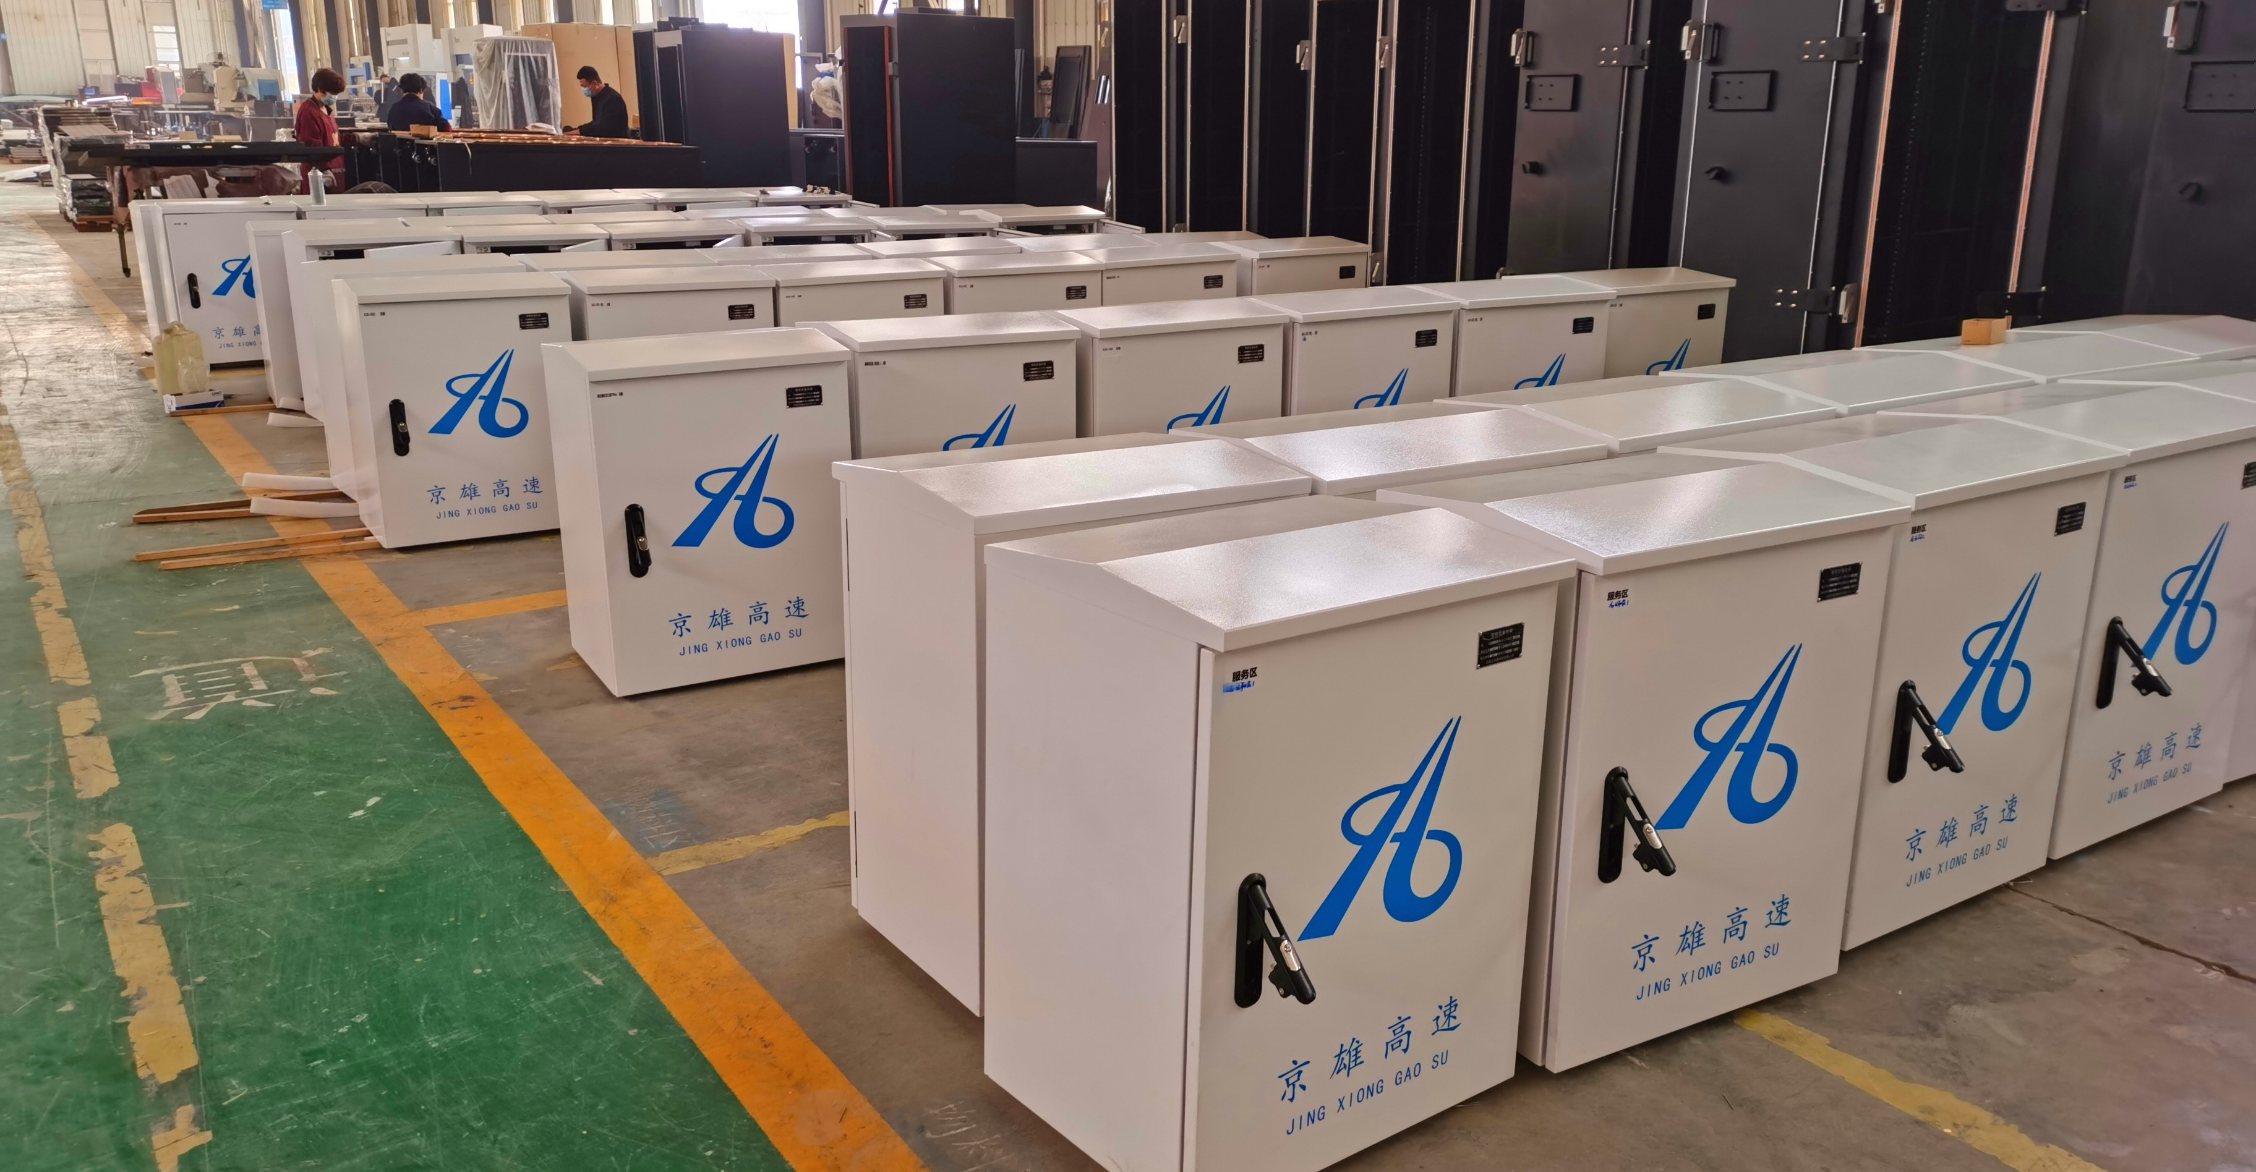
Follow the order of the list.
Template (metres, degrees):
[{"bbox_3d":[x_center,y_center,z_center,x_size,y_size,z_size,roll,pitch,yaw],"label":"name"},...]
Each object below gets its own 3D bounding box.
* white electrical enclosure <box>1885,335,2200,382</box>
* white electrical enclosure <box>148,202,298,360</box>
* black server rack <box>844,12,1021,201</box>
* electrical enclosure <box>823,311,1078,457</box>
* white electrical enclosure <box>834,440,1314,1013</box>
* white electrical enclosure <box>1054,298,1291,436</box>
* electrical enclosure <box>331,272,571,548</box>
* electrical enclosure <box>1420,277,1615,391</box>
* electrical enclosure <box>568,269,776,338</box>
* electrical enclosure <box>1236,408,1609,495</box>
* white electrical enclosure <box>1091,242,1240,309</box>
[{"bbox_3d":[2.187,-0.191,4.397,0.620,0.820,0.498,-9,18,-30],"label":"white electrical enclosure"},{"bbox_3d":[-4.549,-1.558,8.946,0.604,0.784,0.465,-10,19,-33],"label":"white electrical enclosure"},{"bbox_3d":[-1.414,-3.041,12.516,0.890,1.887,0.900,-9,18,-32],"label":"black server rack"},{"bbox_3d":[-0.511,-0.337,4.830,0.620,0.820,0.498,-9,18,-30],"label":"electrical enclosure"},{"bbox_3d":[-0.100,0.182,3.001,0.621,0.819,0.506,-8,16,-32],"label":"white electrical enclosure"},{"bbox_3d":[0.077,-0.421,5.153,0.620,0.820,0.498,-9,18,-30],"label":"white electrical enclosure"},{"bbox_3d":[-2.196,-0.605,5.784,0.623,0.813,0.507,-9,18,-31],"label":"electrical enclosure"},{"bbox_3d":[1.151,-0.586,5.682,0.604,0.784,0.465,-9,18,-30],"label":"electrical enclosure"},{"bbox_3d":[-1.561,-0.676,6.011,0.620,0.820,0.498,-9,18,-30],"label":"electrical enclosure"},{"bbox_3d":[0.446,0.095,3.183,0.600,0.785,0.479,-9,18,-30],"label":"electrical enclosure"},{"bbox_3d":[0.050,-0.910,6.803,0.604,0.784,0.465,-9,18,-31],"label":"white electrical enclosure"}]

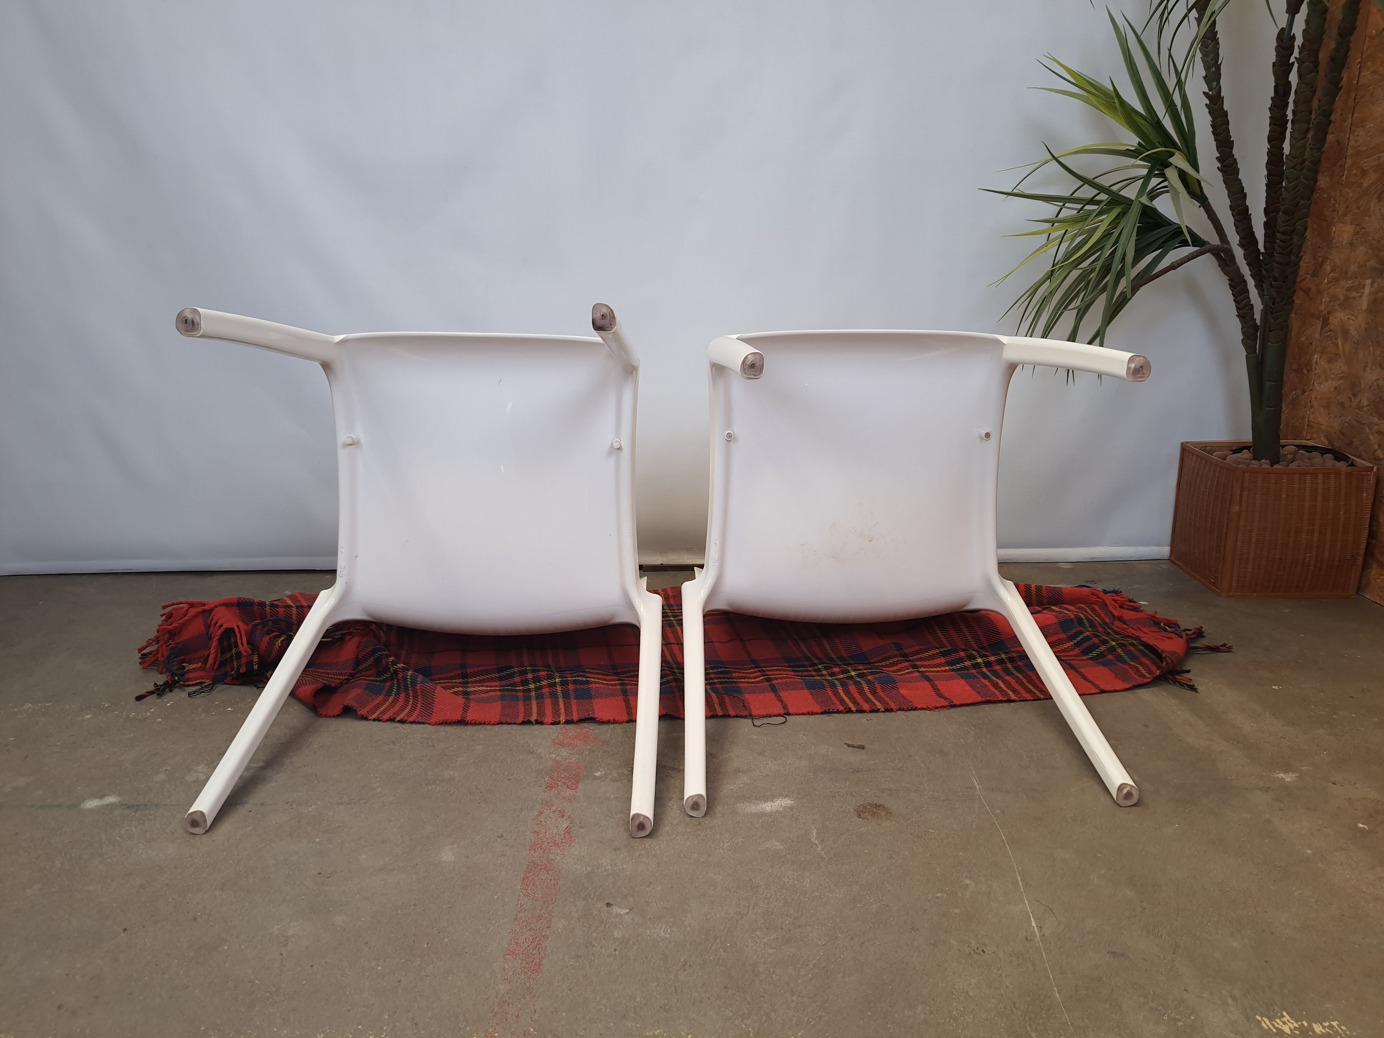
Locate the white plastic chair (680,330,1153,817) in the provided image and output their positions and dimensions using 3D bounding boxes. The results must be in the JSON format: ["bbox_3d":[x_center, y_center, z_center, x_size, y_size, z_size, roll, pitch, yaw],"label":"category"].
[{"bbox_3d":[0.236,-0.035,1.428,0.490,0.535,0.785,0,19,0],"label":"white plastic chair"}]

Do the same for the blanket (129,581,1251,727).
[{"bbox_3d":[-0.015,0.168,1.580,1.570,0.065,0.530,0,13,0],"label":"blanket"}]

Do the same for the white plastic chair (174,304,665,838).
[{"bbox_3d":[-0.283,-0.026,1.379,0.490,0.535,0.785,1,16,-2],"label":"white plastic chair"}]

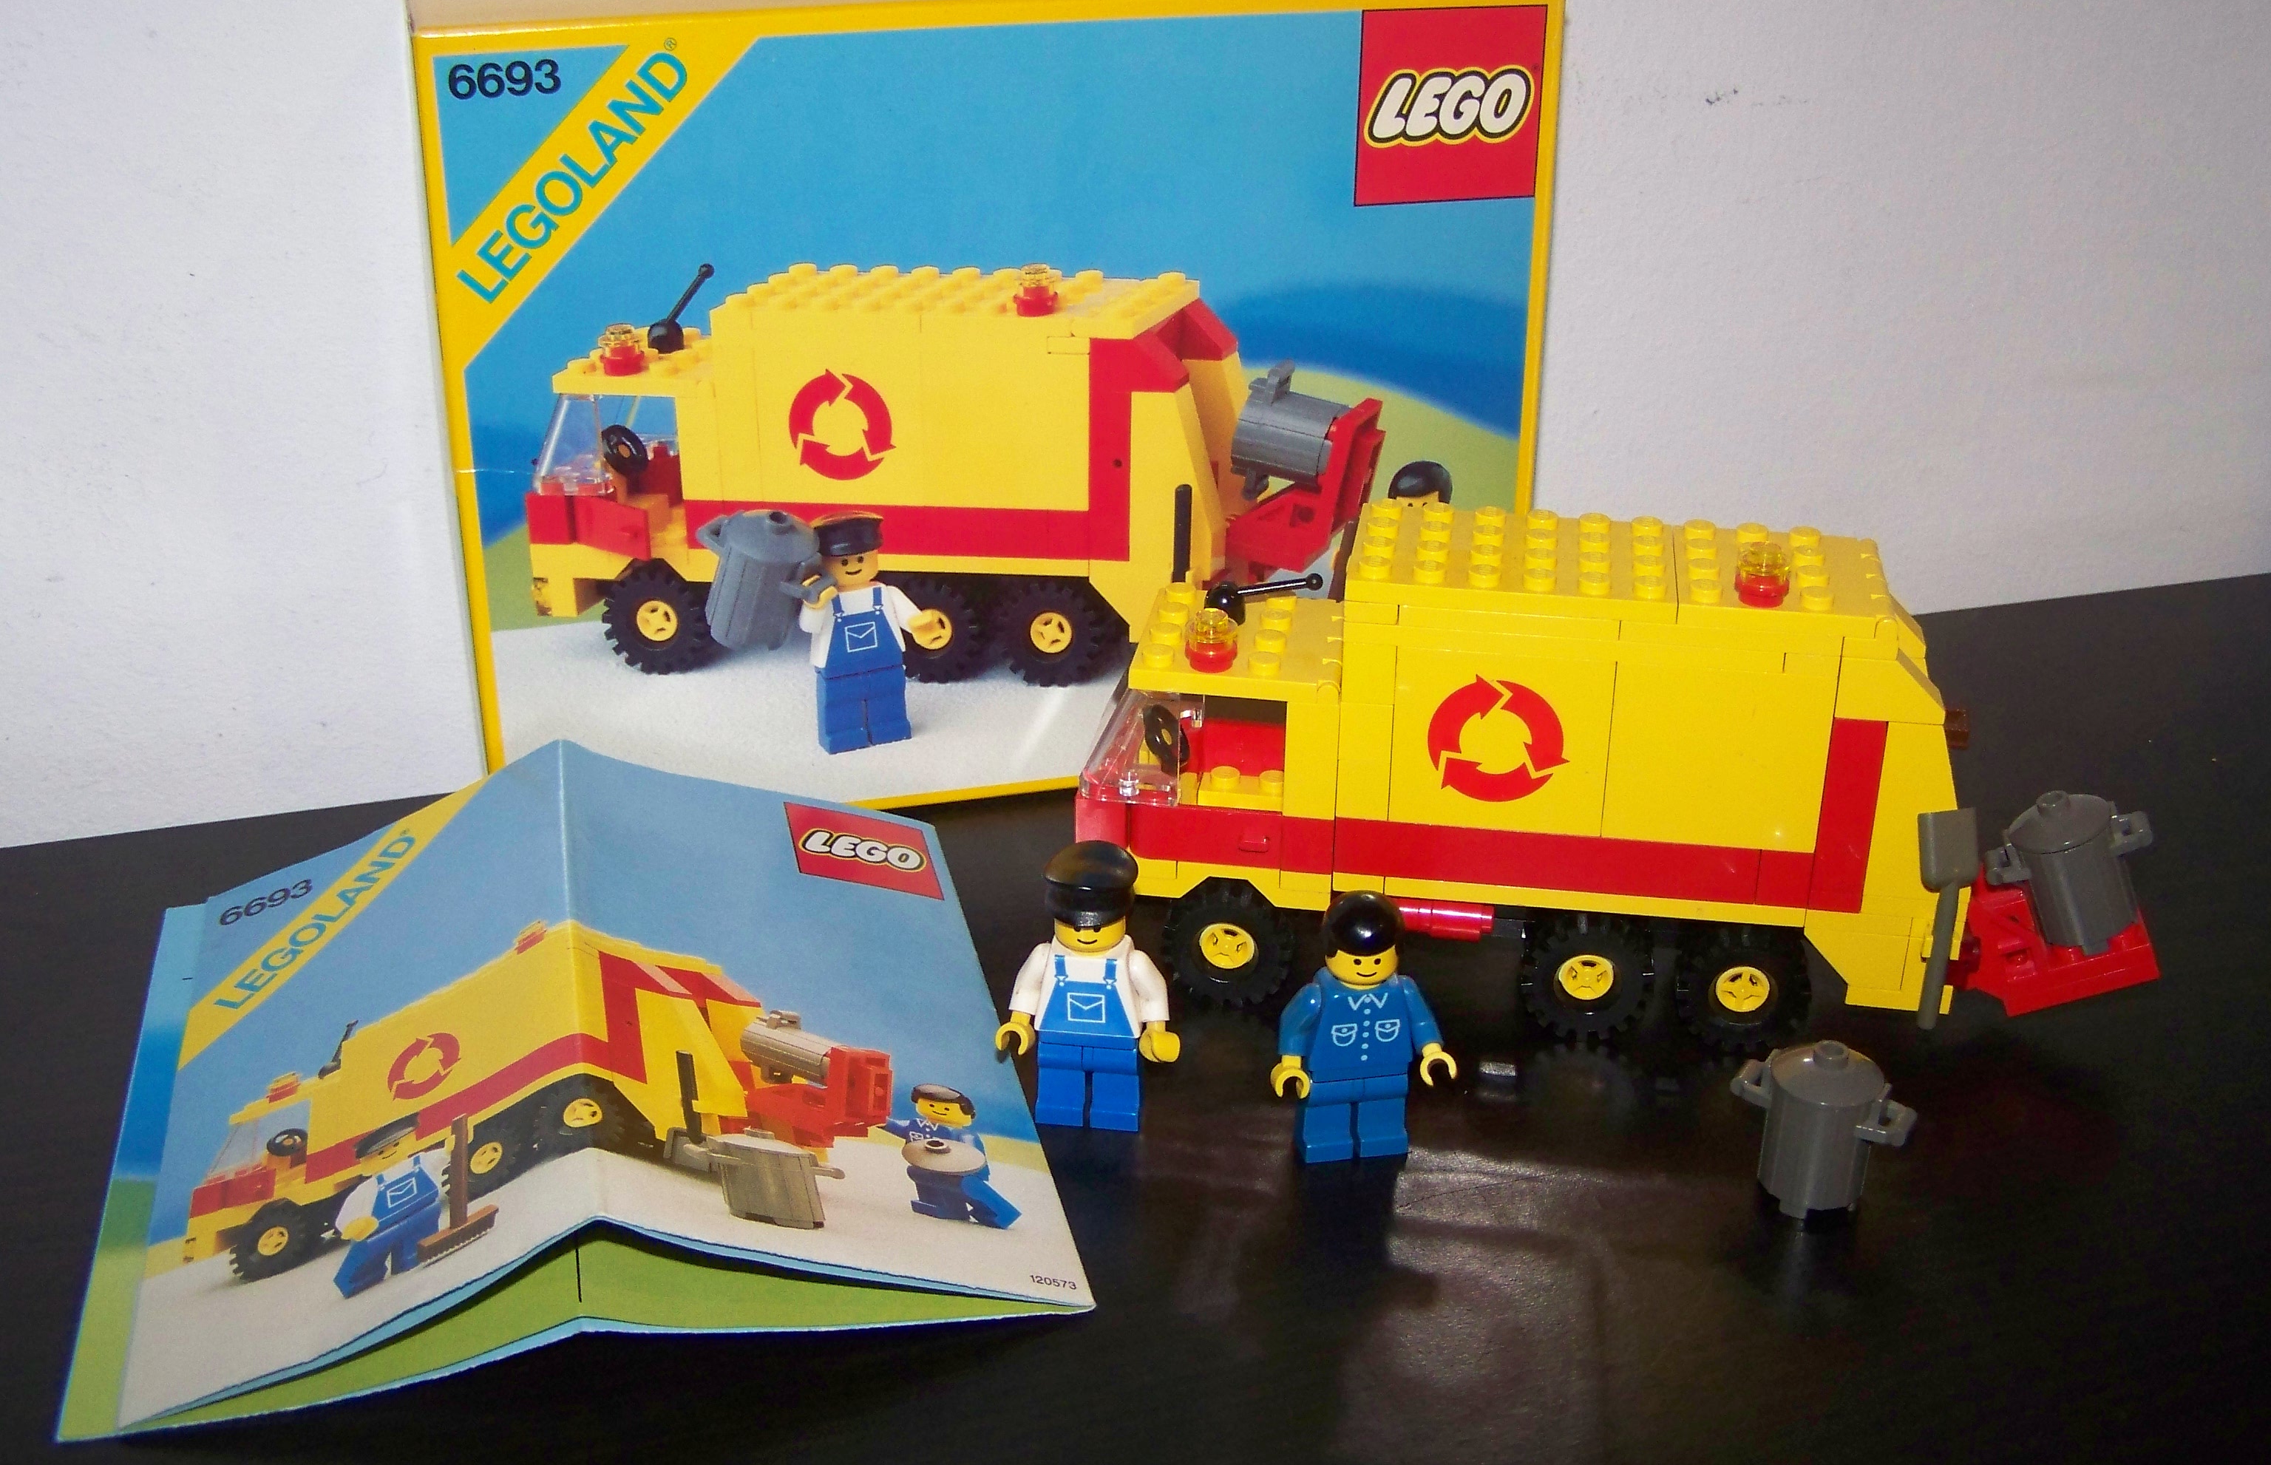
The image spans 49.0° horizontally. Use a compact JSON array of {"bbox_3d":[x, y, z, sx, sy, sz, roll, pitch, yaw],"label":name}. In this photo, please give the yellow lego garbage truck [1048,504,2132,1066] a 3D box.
[{"bbox_3d":[0.076,0.004,0.389,0.166,0.082,0.040,4,26,8],"label":"yellow lego garbage truck"}]

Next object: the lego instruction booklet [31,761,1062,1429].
[{"bbox_3d":[-0.085,0.042,0.374,0.132,0.024,0.139,-5,26,-12],"label":"lego instruction booklet"}]

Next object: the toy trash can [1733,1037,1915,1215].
[{"bbox_3d":[0.096,0.054,0.351,0.025,0.024,0.016,9,27,18],"label":"toy trash can"}]

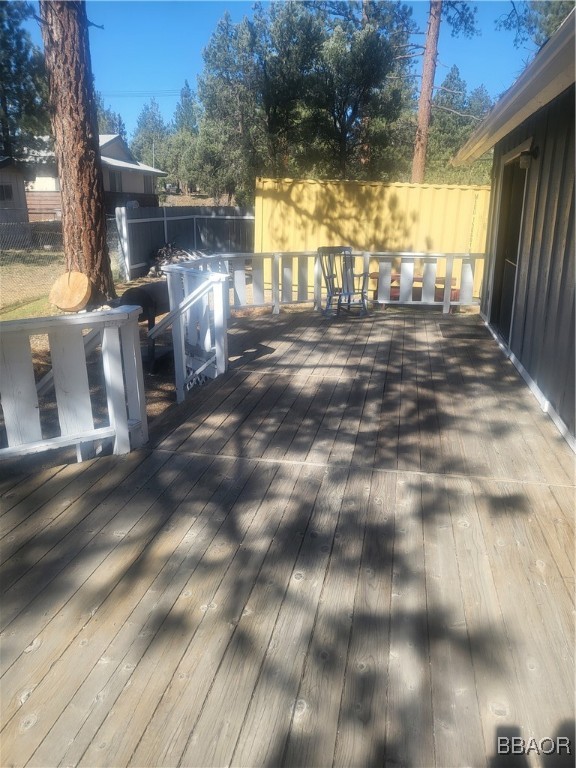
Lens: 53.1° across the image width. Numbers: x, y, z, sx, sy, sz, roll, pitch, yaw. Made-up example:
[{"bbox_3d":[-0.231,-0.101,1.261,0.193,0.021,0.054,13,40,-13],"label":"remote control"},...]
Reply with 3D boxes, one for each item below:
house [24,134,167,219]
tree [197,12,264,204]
[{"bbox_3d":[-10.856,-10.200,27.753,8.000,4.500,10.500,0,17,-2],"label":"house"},{"bbox_3d":[-2.823,-12.970,27.786,3.500,8.648,3.500,0,17,0],"label":"tree"}]

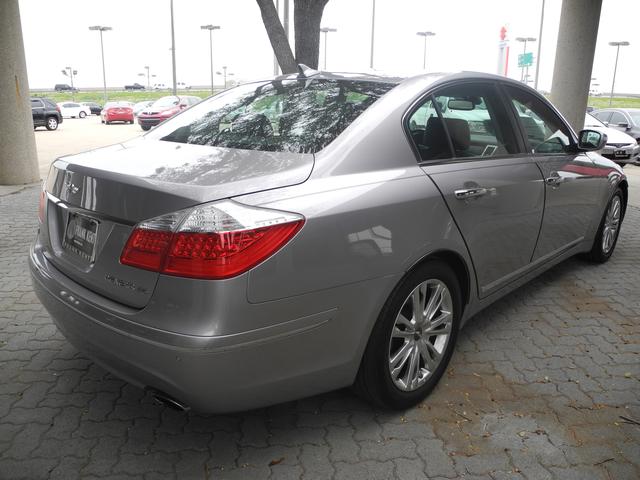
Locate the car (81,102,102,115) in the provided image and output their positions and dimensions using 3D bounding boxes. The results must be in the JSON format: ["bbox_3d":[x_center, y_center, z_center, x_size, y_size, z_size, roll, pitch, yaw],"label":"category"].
[{"bbox_3d":[-26.149,-14.445,57.000,4.600,1.450,1.800,-8,17,-29],"label":"car"}]

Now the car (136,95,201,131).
[{"bbox_3d":[-7.595,-6.801,28.005,1.820,1.690,4.500,6,15,21],"label":"car"}]

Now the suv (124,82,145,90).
[{"bbox_3d":[-49.010,-40.489,137.000,5.400,1.850,2.000,0,15,0],"label":"suv"}]

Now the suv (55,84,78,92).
[{"bbox_3d":[-63.782,-38.043,130.000,5.100,1.850,2.000,0,15,0],"label":"suv"}]

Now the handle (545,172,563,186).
[{"bbox_3d":[1.384,-0.354,3.066,0.060,0.045,0.240,14,20,41],"label":"handle"}]

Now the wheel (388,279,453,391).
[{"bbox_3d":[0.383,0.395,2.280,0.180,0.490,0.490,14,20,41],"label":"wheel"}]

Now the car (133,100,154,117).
[{"bbox_3d":[-16.879,-13.171,52.829,1.780,1.500,4.500,7,16,24],"label":"car"}]

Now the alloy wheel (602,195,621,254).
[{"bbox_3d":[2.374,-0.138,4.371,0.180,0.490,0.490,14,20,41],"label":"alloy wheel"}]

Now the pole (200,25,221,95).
[{"bbox_3d":[-11.596,-18.235,56.068,2.120,9.320,2.120,-2,15,-11],"label":"pole"}]

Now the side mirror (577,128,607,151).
[{"bbox_3d":[1.746,-0.638,3.330,0.230,0.155,0.170,14,20,41],"label":"side mirror"}]

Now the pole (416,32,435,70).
[{"bbox_3d":[11.984,-19.113,59.984,2.100,9.430,2.100,3,15,11],"label":"pole"}]

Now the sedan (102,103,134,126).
[{"bbox_3d":[-14.247,-8.891,36.308,1.760,1.460,4.500,-7,16,-27],"label":"sedan"}]

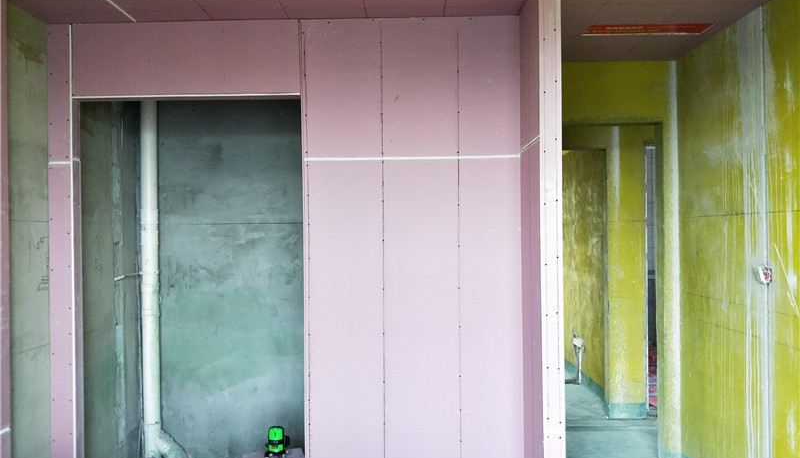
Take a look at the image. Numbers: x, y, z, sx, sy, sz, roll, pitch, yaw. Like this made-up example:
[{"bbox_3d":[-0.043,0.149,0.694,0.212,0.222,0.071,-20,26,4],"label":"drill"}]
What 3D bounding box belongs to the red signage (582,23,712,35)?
[{"bbox_3d":[1.308,-1.046,3.059,0.639,0.015,0.176,-1,-1,1],"label":"red signage"}]

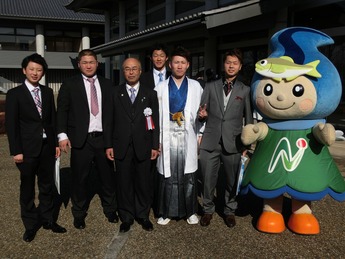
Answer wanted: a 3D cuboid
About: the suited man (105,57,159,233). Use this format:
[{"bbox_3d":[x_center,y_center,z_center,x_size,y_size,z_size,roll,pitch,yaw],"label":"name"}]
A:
[{"bbox_3d":[-0.390,0.144,3.796,0.499,1.669,0.360,0,7,-4],"label":"suited man"}]

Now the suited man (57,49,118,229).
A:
[{"bbox_3d":[-0.859,0.084,3.930,0.556,1.755,0.400,-1,7,-12],"label":"suited man"}]

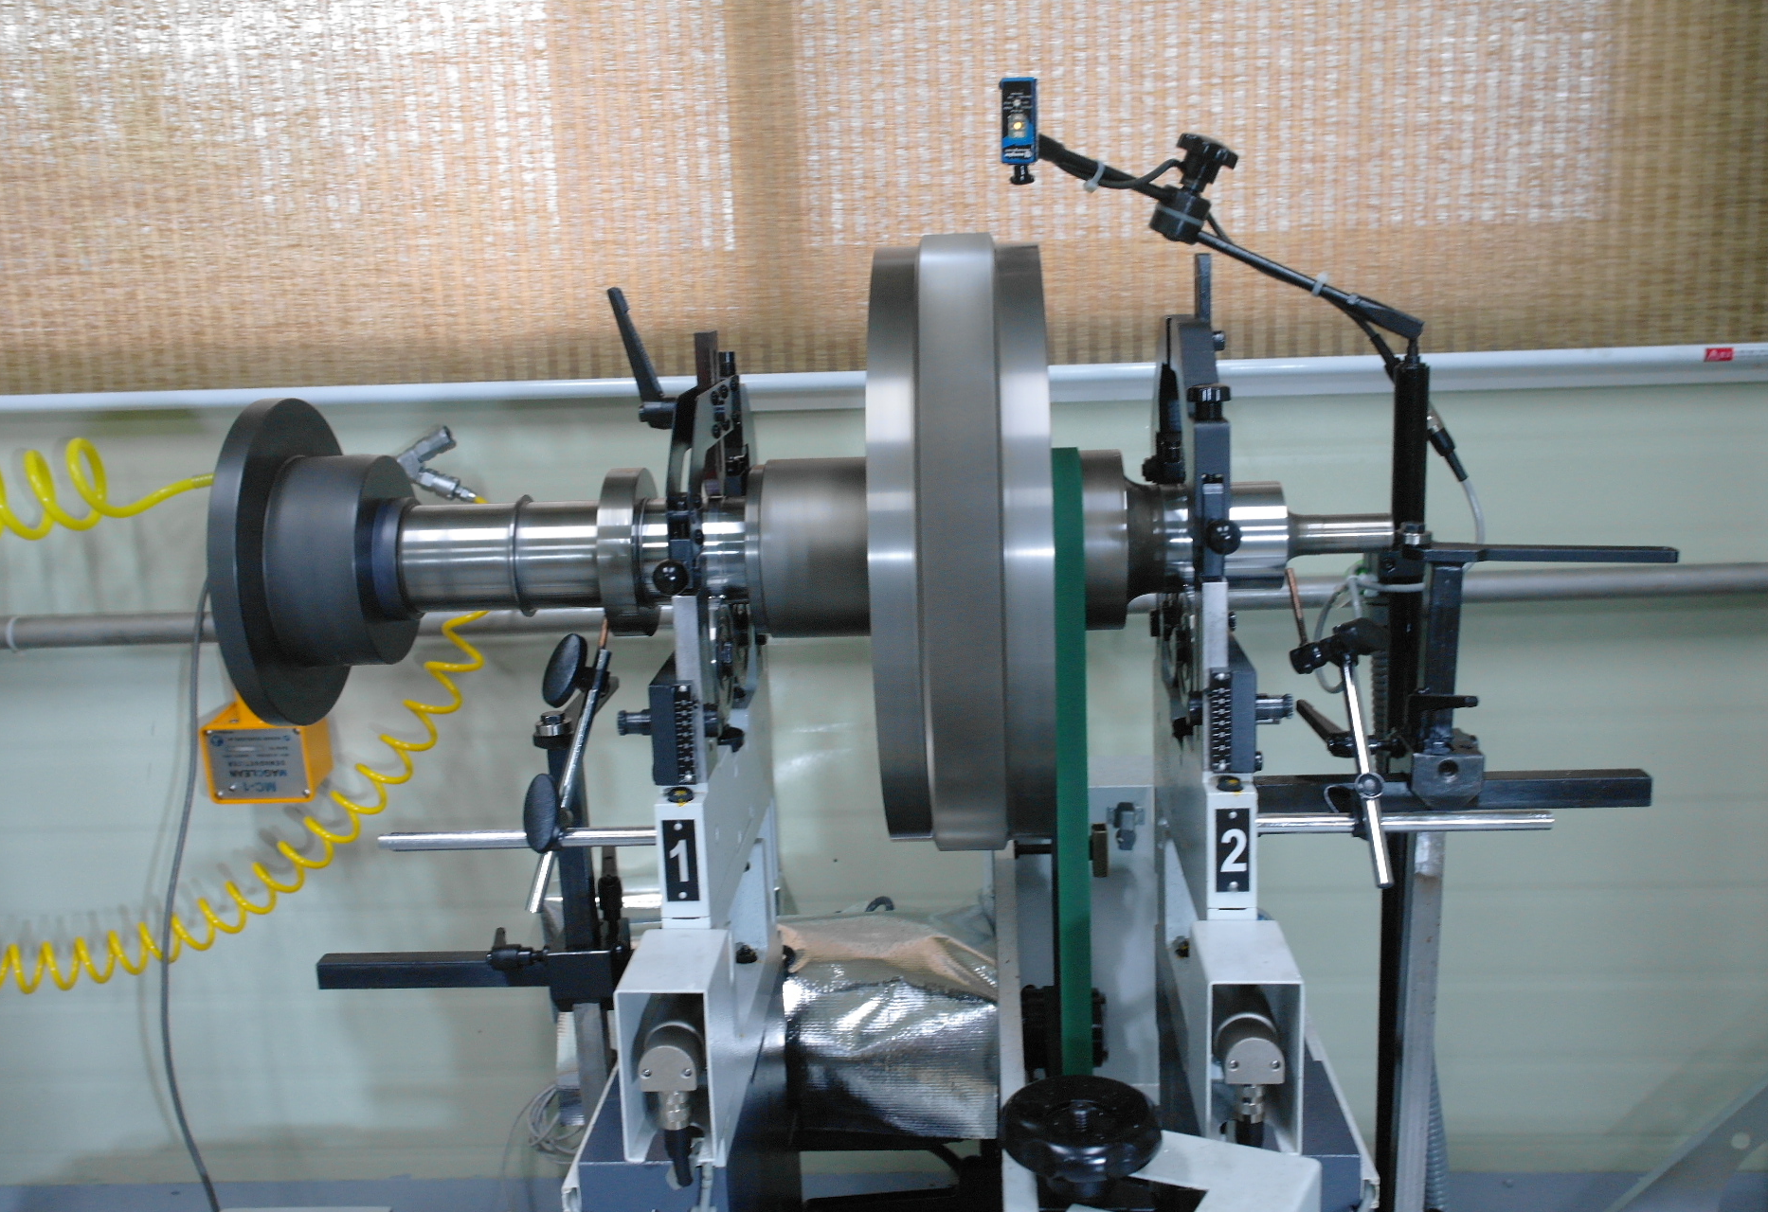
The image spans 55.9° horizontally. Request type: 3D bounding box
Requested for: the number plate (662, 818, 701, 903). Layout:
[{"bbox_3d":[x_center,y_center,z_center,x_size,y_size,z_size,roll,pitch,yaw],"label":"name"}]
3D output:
[{"bbox_3d":[-0.111,0.139,0.910,0.018,0.047,0.002,-2,12,3],"label":"number plate"}]

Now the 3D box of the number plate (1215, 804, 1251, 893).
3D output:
[{"bbox_3d":[0.186,0.131,0.892,0.018,0.047,0.002,-2,12,3],"label":"number plate"}]

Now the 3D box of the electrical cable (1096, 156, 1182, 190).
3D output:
[{"bbox_3d":[0.155,-0.267,1.025,0.053,0.021,0.015,-2,12,3],"label":"electrical cable"}]

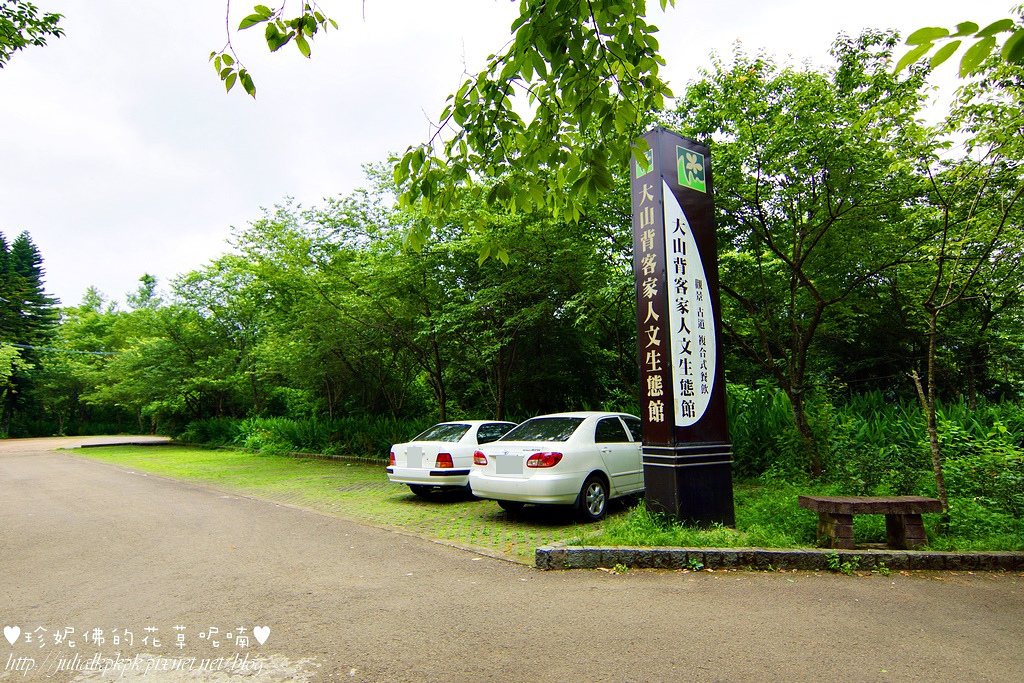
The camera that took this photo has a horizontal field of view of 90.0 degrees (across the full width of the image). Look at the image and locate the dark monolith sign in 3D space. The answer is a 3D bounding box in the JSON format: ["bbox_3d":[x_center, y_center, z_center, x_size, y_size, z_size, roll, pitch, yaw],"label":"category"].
[{"bbox_3d":[1.960,-0.177,5.952,0.939,4.497,0.452,5,-10,-31],"label":"dark monolith sign"}]

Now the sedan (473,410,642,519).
[{"bbox_3d":[1.276,1.908,8.456,1.705,1.480,4.530,-7,-11,39],"label":"sedan"}]

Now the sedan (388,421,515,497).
[{"bbox_3d":[-0.734,2.388,10.895,1.660,1.380,4.120,-5,-10,29],"label":"sedan"}]

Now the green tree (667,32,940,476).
[{"bbox_3d":[5.790,-1.424,10.114,5.400,8.200,5.200,0,-8,0],"label":"green tree"}]

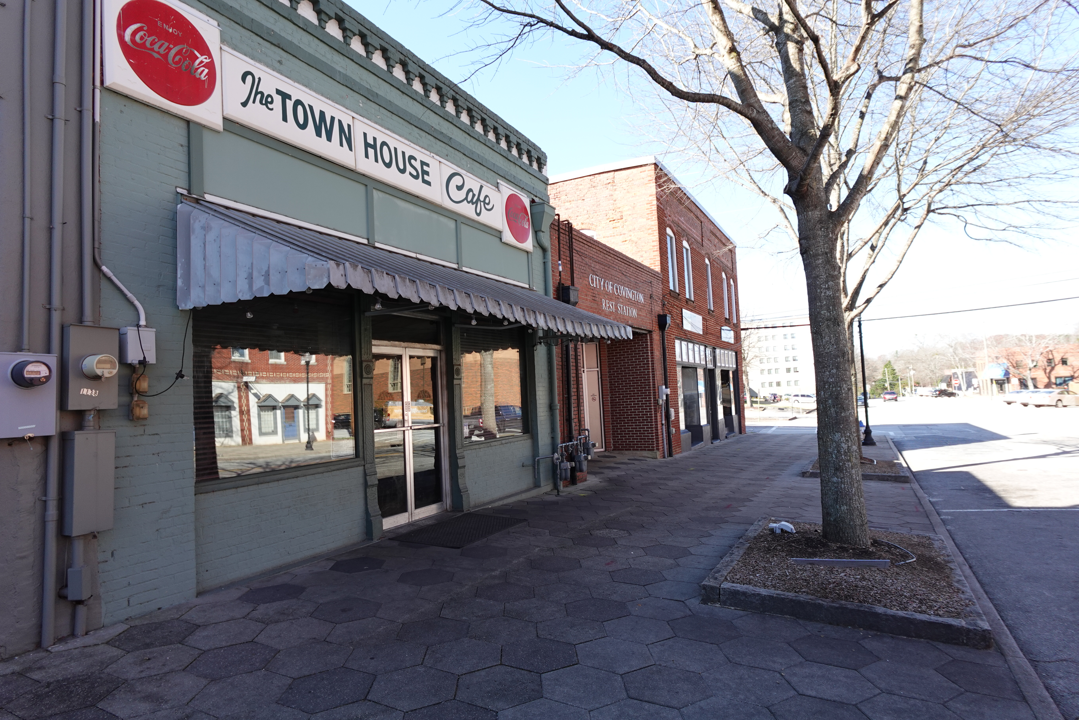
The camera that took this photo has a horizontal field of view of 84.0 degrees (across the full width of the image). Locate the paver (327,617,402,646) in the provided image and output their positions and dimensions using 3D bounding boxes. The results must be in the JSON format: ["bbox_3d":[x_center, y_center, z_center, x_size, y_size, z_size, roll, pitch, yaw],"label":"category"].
[{"bbox_3d":[-1.162,1.841,4.001,0.455,0.055,0.525,0,-3,-2],"label":"paver"}]

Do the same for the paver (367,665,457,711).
[{"bbox_3d":[-0.666,1.760,3.161,0.440,0.060,0.508,0,-4,-2],"label":"paver"}]

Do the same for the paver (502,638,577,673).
[{"bbox_3d":[-0.002,1.788,3.571,0.440,0.060,0.508,0,-4,-2],"label":"paver"}]

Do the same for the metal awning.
[{"bbox_3d":[-0.698,-0.809,6.963,1.600,0.950,6.050,-5,-4,27],"label":"metal awning"}]

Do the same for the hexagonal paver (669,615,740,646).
[{"bbox_3d":[1.121,1.849,4.061,0.455,0.055,0.525,0,-3,-2],"label":"hexagonal paver"}]

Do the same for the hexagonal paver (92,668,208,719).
[{"bbox_3d":[-2.060,1.808,3.212,0.457,0.060,0.520,0,-3,-2],"label":"hexagonal paver"}]

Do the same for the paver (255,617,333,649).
[{"bbox_3d":[-1.628,1.850,4.004,0.457,0.060,0.520,0,-3,-2],"label":"paver"}]

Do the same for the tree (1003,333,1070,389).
[{"bbox_3d":[63.004,0.695,76.000,7.000,8.300,7.000,-5,-4,40],"label":"tree"}]

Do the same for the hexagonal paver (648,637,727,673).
[{"bbox_3d":[0.910,1.832,3.676,0.455,0.055,0.525,0,-3,-2],"label":"hexagonal paver"}]

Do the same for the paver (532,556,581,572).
[{"bbox_3d":[0.155,1.960,5.688,0.455,0.060,0.525,0,-4,-2],"label":"paver"}]

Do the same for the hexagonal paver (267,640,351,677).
[{"bbox_3d":[-1.375,1.823,3.603,0.455,0.055,0.525,0,-3,-2],"label":"hexagonal paver"}]

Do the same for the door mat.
[{"bbox_3d":[-0.896,1.972,7.026,0.890,0.012,1.520,-1,-3,27],"label":"door mat"}]

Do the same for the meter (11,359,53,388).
[{"bbox_3d":[-2.957,0.082,3.497,0.150,0.165,0.165,-5,-4,27],"label":"meter"}]

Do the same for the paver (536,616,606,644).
[{"bbox_3d":[0.212,1.861,4.071,0.457,0.060,0.520,0,-3,-2],"label":"paver"}]

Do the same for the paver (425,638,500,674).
[{"bbox_3d":[-0.462,1.827,3.657,0.455,0.055,0.525,0,-3,-2],"label":"paver"}]

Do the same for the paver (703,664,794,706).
[{"bbox_3d":[1.152,1.815,3.320,0.455,0.060,0.525,0,-4,-2],"label":"paver"}]

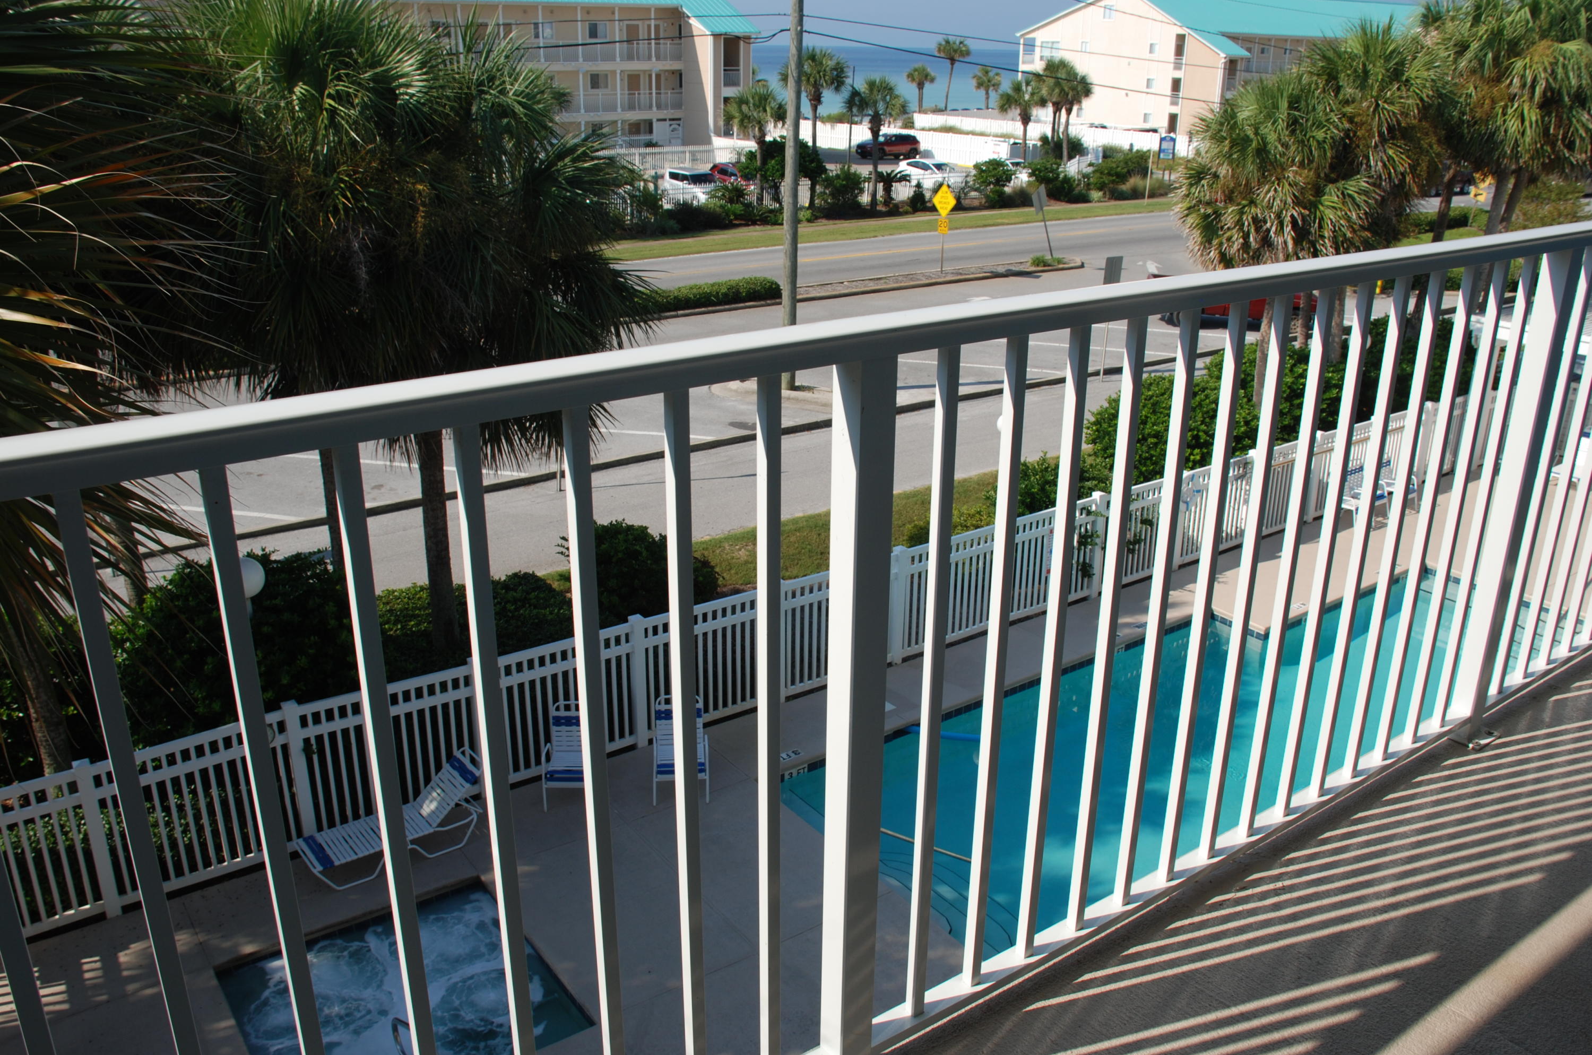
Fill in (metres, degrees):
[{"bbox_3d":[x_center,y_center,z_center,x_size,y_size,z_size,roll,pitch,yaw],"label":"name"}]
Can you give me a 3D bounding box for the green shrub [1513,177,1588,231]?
[{"bbox_3d":[31.032,-13.072,54.640,3.050,2.600,2.700,12,23,27],"label":"green shrub"}]

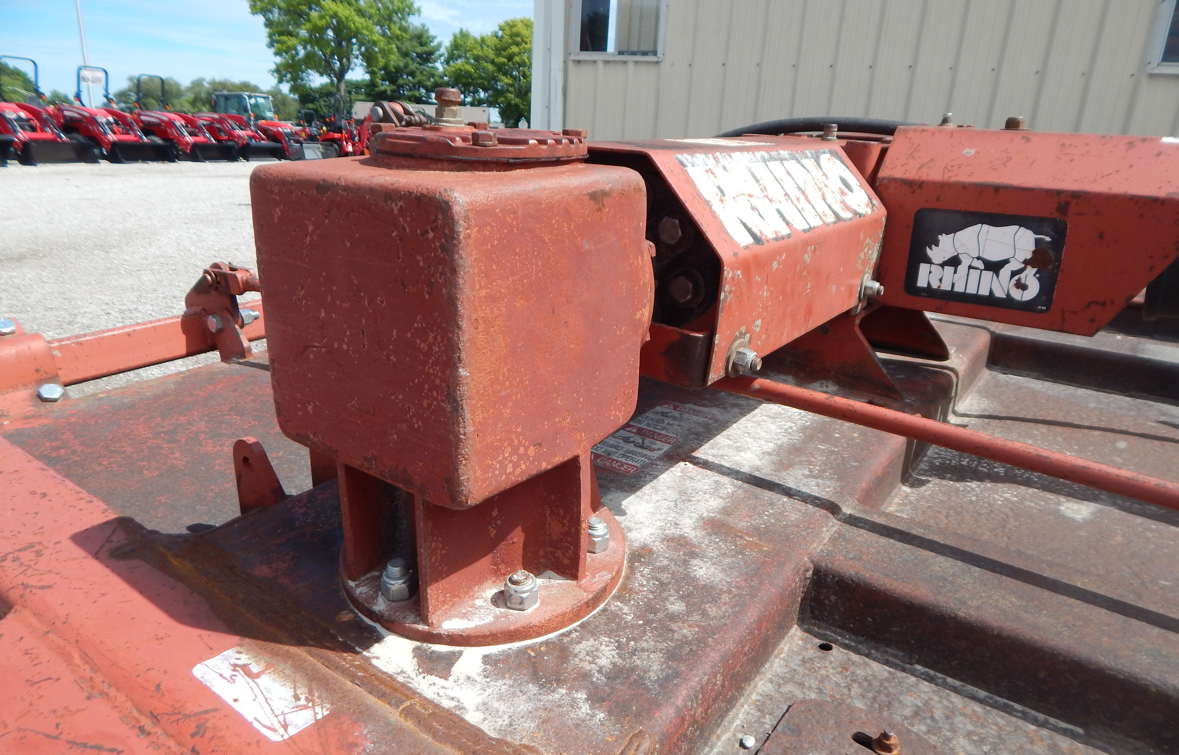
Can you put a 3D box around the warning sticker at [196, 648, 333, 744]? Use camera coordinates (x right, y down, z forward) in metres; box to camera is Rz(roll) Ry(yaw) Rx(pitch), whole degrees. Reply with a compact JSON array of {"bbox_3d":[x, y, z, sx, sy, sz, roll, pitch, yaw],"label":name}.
[{"bbox_3d":[-0.258,0.243,0.583,0.122,0.002,0.048,15,15,33],"label":"warning sticker"}]

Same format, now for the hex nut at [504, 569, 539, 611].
[{"bbox_3d":[-0.061,0.188,0.670,0.032,0.025,0.031,2,21,0],"label":"hex nut"}]

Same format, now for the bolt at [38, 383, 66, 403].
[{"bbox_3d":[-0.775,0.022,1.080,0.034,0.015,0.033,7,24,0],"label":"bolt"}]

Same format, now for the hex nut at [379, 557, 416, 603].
[{"bbox_3d":[-0.174,0.180,0.678,0.032,0.029,0.031,2,21,0],"label":"hex nut"}]

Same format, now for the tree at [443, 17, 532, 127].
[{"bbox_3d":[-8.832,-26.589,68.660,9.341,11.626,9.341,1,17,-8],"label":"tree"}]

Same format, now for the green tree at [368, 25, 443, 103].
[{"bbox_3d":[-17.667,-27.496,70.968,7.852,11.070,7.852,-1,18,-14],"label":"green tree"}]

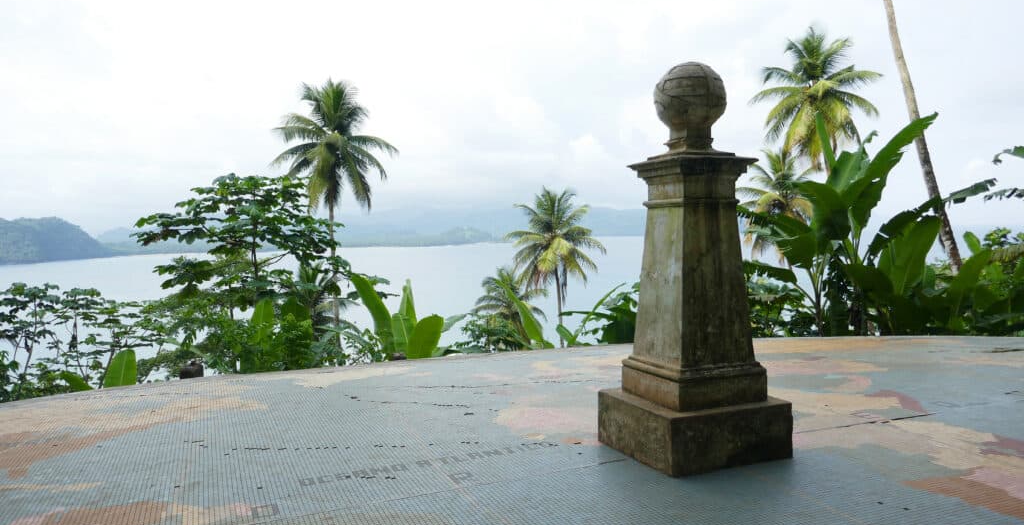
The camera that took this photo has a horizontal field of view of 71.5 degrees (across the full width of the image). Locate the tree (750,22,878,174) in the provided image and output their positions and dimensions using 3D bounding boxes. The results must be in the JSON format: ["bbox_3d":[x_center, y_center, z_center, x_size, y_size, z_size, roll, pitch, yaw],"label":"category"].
[{"bbox_3d":[14.557,-3.848,34.000,6.215,14.772,6.215,-1,3,0],"label":"tree"}]

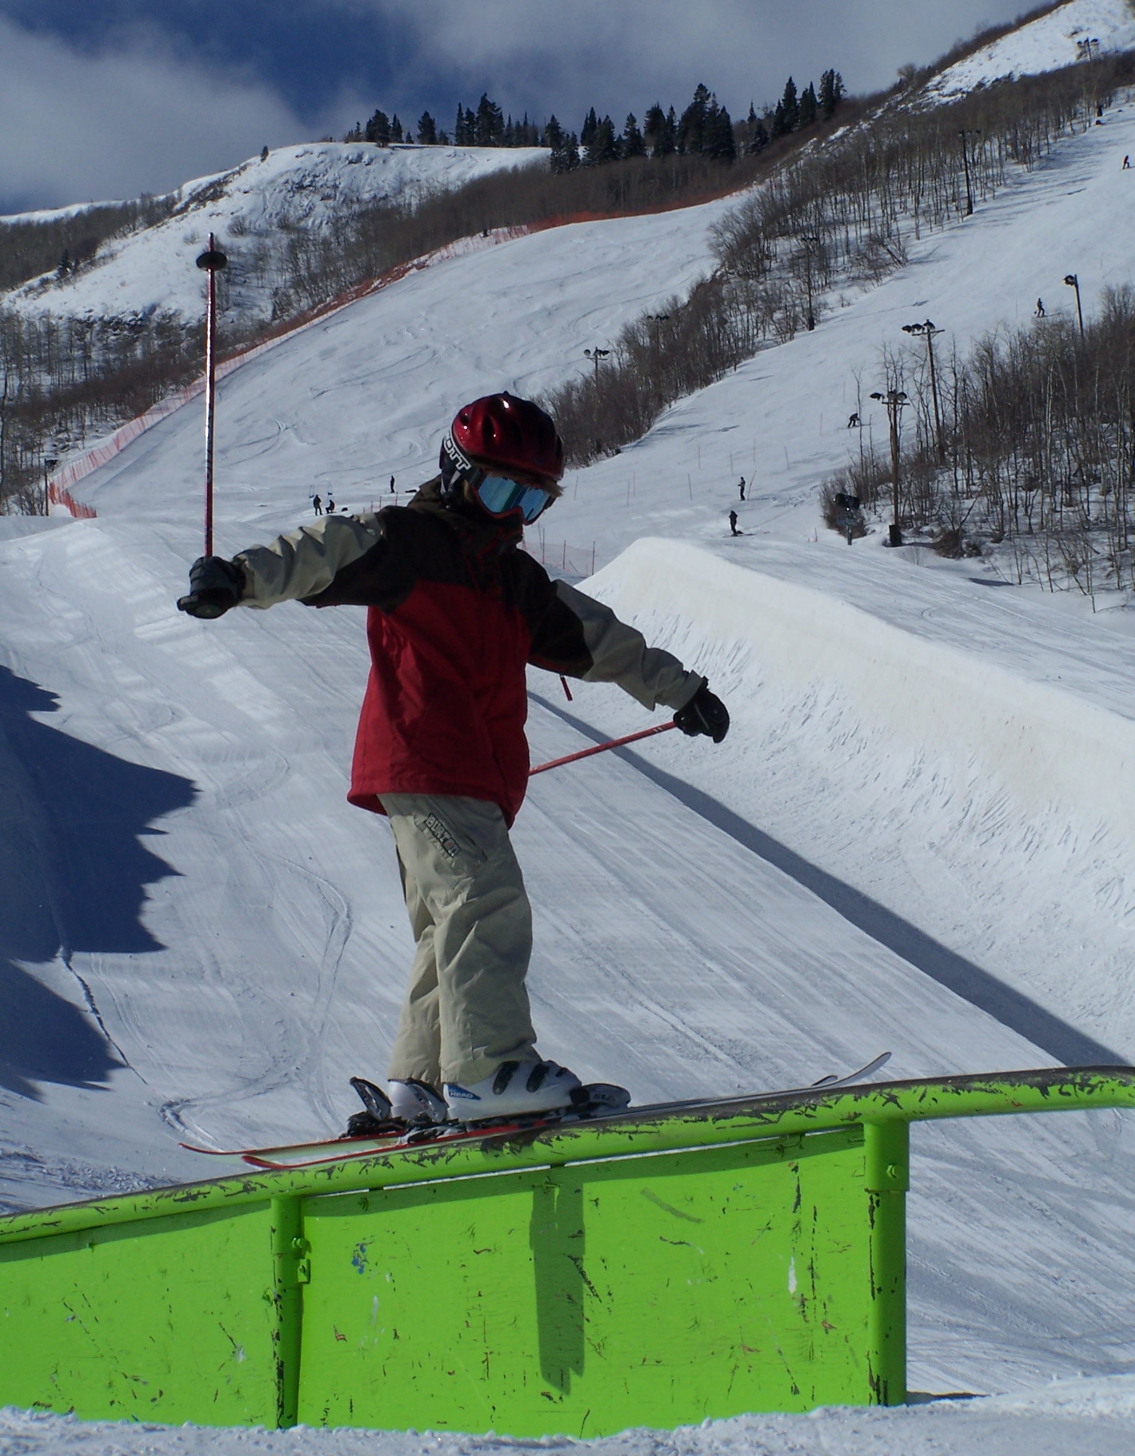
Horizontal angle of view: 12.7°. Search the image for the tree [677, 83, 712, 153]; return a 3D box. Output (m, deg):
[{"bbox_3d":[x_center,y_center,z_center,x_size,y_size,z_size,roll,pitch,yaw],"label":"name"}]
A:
[{"bbox_3d":[24.733,-118.924,1000.000,6.500,14.600,6.500,0,-3,0],"label":"tree"}]

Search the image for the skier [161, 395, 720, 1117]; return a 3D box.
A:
[{"bbox_3d":[-0.219,0.063,10.350,0.500,1.480,1.250,-3,-4,44],"label":"skier"}]

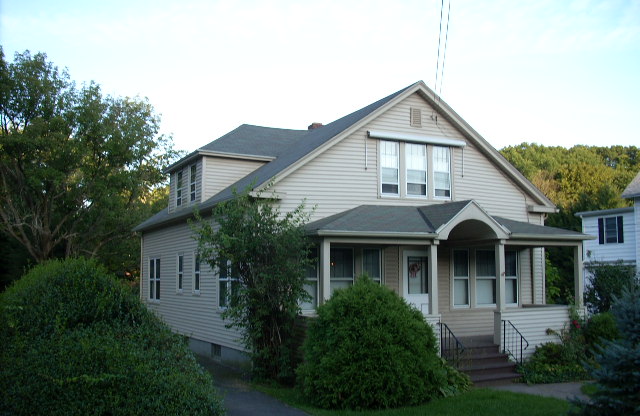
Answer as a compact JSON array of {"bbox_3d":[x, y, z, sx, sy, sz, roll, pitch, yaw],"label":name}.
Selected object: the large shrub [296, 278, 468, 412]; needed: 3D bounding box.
[{"bbox_3d":[1.047,2.391,12.723,2.850,2.224,2.600,0,-6,0],"label":"large shrub"}]

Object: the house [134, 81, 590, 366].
[{"bbox_3d":[0.254,0.859,21.560,9.192,7.160,14.031,3,-7,-27],"label":"house"}]

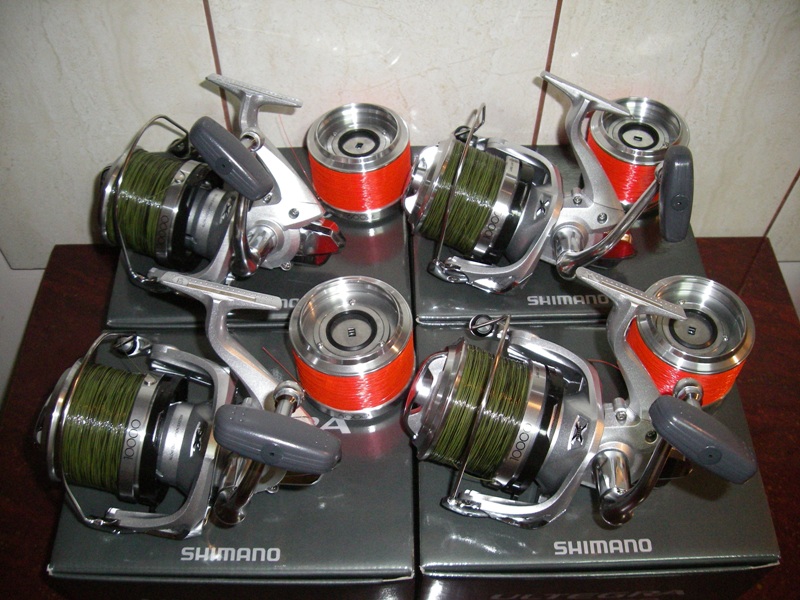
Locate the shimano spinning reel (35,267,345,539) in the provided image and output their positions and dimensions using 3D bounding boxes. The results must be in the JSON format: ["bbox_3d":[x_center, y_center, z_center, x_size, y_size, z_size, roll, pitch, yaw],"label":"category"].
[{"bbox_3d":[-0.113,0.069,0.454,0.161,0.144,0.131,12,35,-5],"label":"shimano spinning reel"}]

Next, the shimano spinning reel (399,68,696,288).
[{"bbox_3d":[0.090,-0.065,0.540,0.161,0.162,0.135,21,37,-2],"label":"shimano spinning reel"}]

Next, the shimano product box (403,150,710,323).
[{"bbox_3d":[0.109,-0.016,0.680,0.202,0.130,0.156,0,55,-1],"label":"shimano product box"}]

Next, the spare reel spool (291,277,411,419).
[{"bbox_3d":[-0.028,0.031,0.533,0.070,0.057,0.070,0,55,0],"label":"spare reel spool"}]

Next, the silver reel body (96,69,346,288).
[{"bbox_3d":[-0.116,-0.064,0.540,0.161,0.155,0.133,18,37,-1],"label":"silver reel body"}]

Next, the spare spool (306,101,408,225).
[{"bbox_3d":[-0.028,-0.097,0.623,0.070,0.055,0.070,0,55,0],"label":"spare spool"}]

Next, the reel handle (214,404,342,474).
[{"bbox_3d":[-0.052,0.060,0.377,0.056,0.020,0.023,15,25,-6],"label":"reel handle"}]

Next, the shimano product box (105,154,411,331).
[{"bbox_3d":[-0.094,-0.013,0.677,0.202,0.130,0.156,0,55,-1],"label":"shimano product box"}]

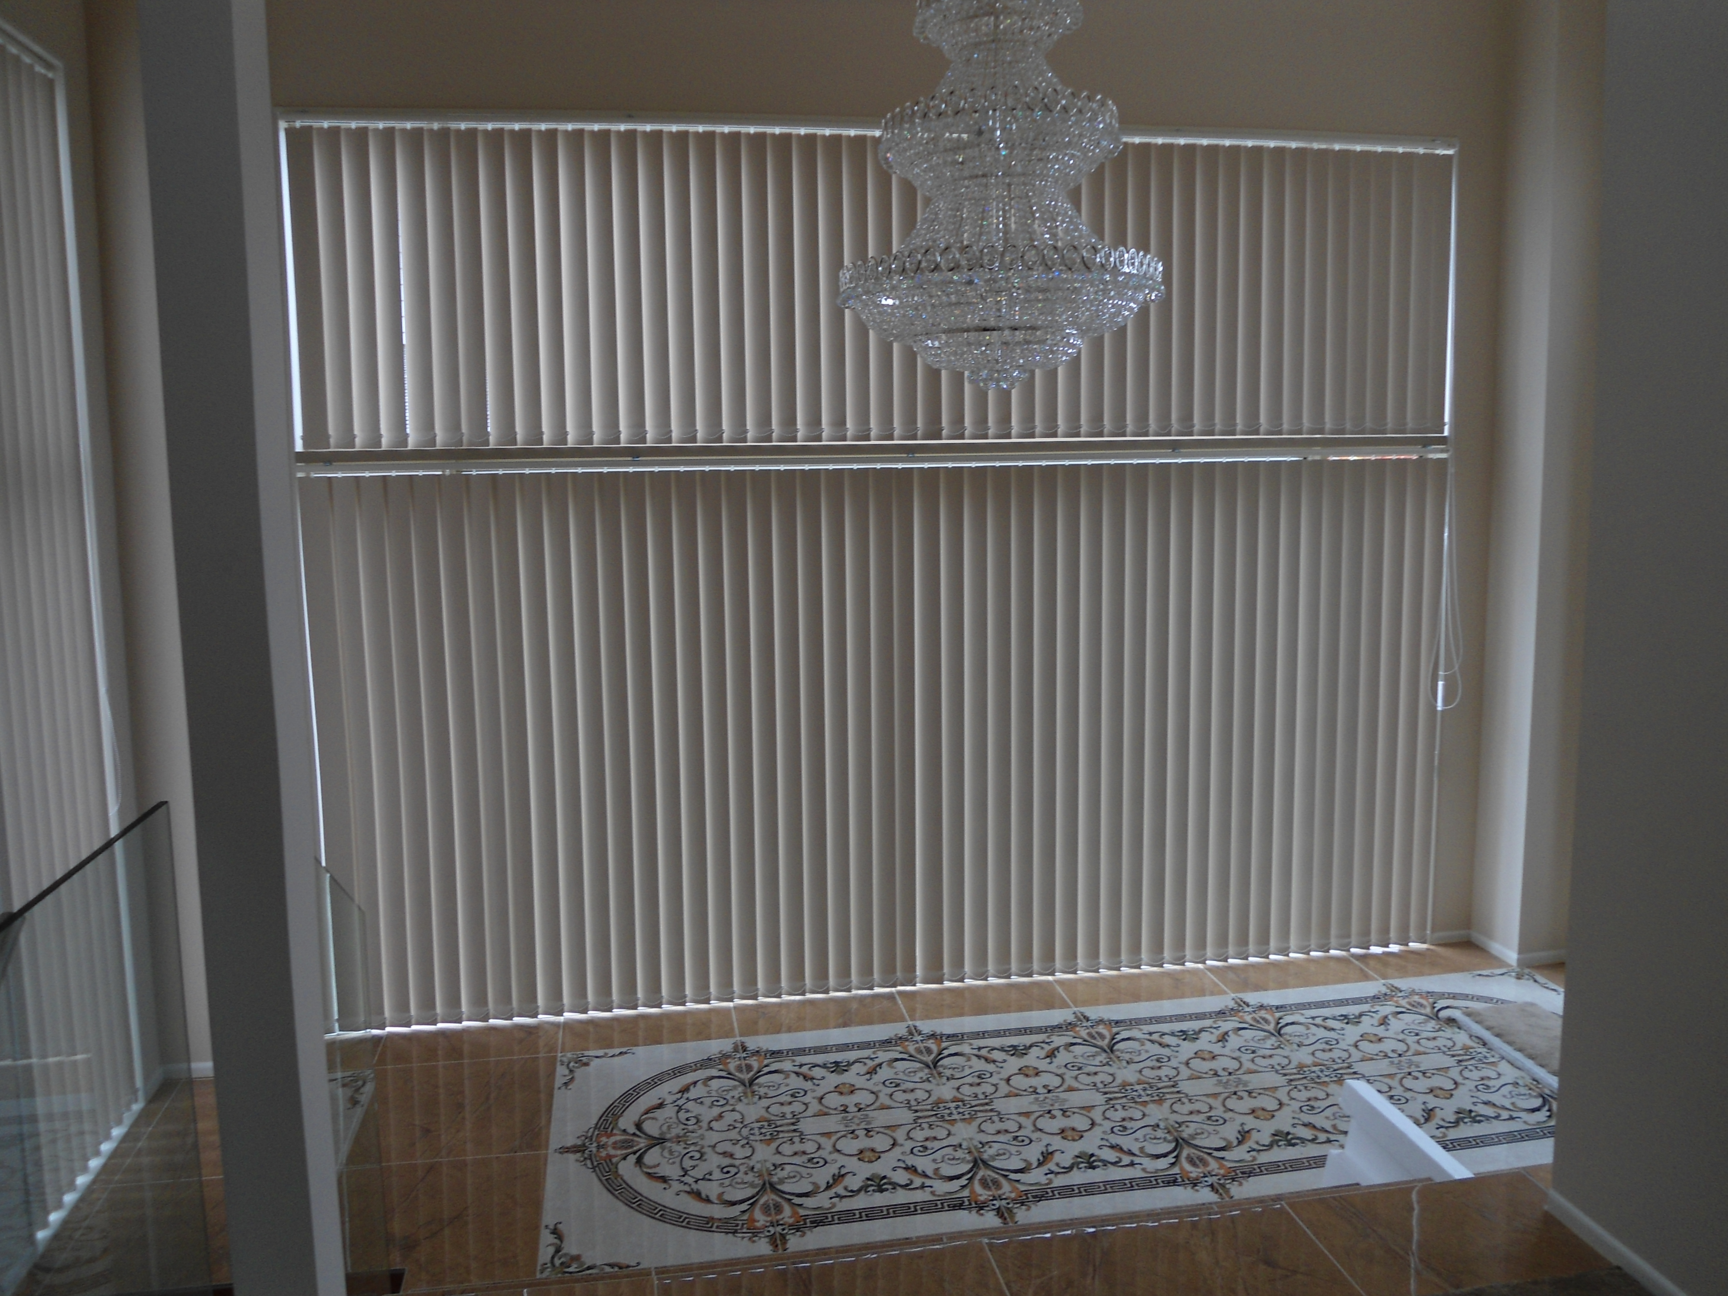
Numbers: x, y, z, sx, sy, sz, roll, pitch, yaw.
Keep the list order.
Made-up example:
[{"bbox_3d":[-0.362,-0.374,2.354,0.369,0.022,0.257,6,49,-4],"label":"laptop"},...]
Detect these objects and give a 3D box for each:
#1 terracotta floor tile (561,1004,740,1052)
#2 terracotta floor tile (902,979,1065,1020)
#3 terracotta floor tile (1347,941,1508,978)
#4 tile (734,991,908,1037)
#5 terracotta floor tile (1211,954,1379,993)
[{"bbox_3d":[-0.745,1.335,4.525,0.600,0.010,0.291,-2,8,-10],"label":"terracotta floor tile"},{"bbox_3d":[0.437,1.288,4.727,0.600,0.010,0.291,-2,8,-10],"label":"terracotta floor tile"},{"bbox_3d":[2.195,1.218,5.028,0.570,0.010,0.291,-2,8,-10],"label":"terracotta floor tile"},{"bbox_3d":[-0.154,1.311,4.626,0.600,0.010,0.291,-2,8,-10],"label":"tile"},{"bbox_3d":[1.619,1.241,4.930,0.600,0.010,0.291,-2,8,-10],"label":"terracotta floor tile"}]

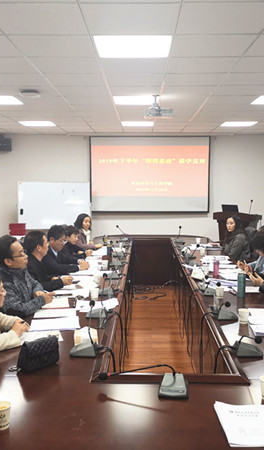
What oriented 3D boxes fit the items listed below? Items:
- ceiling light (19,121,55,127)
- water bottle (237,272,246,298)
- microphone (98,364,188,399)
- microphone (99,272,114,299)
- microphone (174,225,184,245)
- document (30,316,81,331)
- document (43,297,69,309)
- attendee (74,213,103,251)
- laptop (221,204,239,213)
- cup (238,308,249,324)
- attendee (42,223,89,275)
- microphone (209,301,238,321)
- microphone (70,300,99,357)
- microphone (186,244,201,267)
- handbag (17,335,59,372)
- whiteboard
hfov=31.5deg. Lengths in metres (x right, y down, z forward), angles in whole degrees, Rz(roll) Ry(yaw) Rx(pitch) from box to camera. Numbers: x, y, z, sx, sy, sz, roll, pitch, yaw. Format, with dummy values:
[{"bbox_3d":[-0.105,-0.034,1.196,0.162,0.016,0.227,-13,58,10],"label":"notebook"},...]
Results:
[{"bbox_3d":[-1.690,-1.845,8.459,0.600,0.060,0.600,0,5,1],"label":"ceiling light"},{"bbox_3d":[0.898,0.490,3.806,0.068,0.190,0.068,0,5,1],"label":"water bottle"},{"bbox_3d":[0.045,0.663,2.016,0.380,0.105,0.150,0,5,1],"label":"microphone"},{"bbox_3d":[-0.206,0.475,3.846,0.140,0.210,0.120,0,5,1],"label":"microphone"},{"bbox_3d":[0.727,0.145,7.181,0.145,0.250,0.120,0,5,1],"label":"microphone"},{"bbox_3d":[-0.489,0.637,3.036,0.295,0.015,0.230,-1,5,-9],"label":"document"},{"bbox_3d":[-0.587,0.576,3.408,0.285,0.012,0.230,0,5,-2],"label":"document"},{"bbox_3d":[-0.571,0.430,6.683,0.700,1.190,0.500,4,7,36],"label":"attendee"},{"bbox_3d":[1.946,-0.291,9.273,0.330,0.220,0.260,2,5,19],"label":"laptop"},{"bbox_3d":[0.745,0.605,3.117,0.074,0.088,0.074,0,5,1],"label":"cup"},{"bbox_3d":[-0.750,0.610,4.992,0.680,1.240,0.520,1,5,8],"label":"attendee"},{"bbox_3d":[0.642,0.577,3.202,0.180,0.115,0.125,0,5,1],"label":"microphone"},{"bbox_3d":[-0.252,0.535,2.466,0.150,0.280,0.125,0,5,1],"label":"microphone"},{"bbox_3d":[0.711,0.331,5.288,0.160,0.230,0.120,0,5,1],"label":"microphone"},{"bbox_3d":[-0.475,0.645,2.389,0.200,0.141,0.085,-5,7,-42],"label":"handbag"},{"bbox_3d":[-1.573,-0.398,9.640,1.470,0.970,0.050,0,5,1],"label":"whiteboard"}]

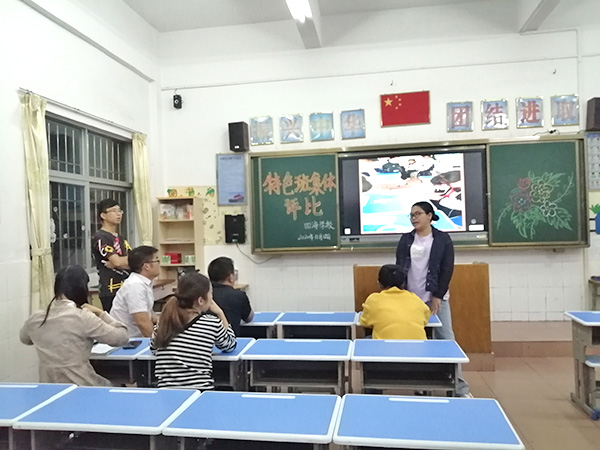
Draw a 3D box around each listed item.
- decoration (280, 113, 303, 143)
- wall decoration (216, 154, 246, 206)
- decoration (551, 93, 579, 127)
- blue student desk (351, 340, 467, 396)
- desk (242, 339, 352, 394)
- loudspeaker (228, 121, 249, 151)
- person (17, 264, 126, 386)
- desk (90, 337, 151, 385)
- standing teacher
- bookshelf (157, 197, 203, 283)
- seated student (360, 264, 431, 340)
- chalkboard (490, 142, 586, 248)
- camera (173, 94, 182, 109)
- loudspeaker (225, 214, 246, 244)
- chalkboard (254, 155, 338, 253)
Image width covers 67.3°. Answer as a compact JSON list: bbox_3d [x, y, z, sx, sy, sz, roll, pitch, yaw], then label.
[{"bbox_3d":[-0.106,-1.241,5.809,0.291,0.359,0.030,-2,0,8],"label":"decoration"},{"bbox_3d":[-0.913,-0.598,6.009,0.385,0.689,0.020,-2,0,9],"label":"wall decoration"},{"bbox_3d":[3.123,-1.345,5.307,0.300,0.355,0.030,-2,0,9],"label":"decoration"},{"bbox_3d":[0.609,1.049,2.529,0.600,0.710,0.385,-2,0,9],"label":"blue student desk"},{"bbox_3d":[0.008,1.071,2.771,0.640,0.644,0.420,-2,0,8],"label":"desk"},{"bbox_3d":[-0.776,-1.103,5.753,0.200,0.360,0.210,-2,0,9],"label":"loudspeaker"},{"bbox_3d":[-1.239,0.839,2.497,0.530,1.250,0.620,-2,0,9],"label":"person"},{"bbox_3d":[-1.198,1.109,2.797,0.600,0.710,0.385,-2,0,9],"label":"desk"},{"bbox_3d":[1.076,0.586,3.634,0.520,1.556,0.350,-2,0,35],"label":"standing teacher"},{"bbox_3d":[-1.543,0.551,5.900,0.490,1.800,0.280,-2,0,9],"label":"bookshelf"},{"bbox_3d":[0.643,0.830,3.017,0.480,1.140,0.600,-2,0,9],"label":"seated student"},{"bbox_3d":[2.782,-0.370,5.315,1.050,1.225,0.060,-2,0,9],"label":"chalkboard"},{"bbox_3d":[-1.625,-1.638,5.999,0.090,0.170,0.080,-2,0,9],"label":"camera"},{"bbox_3d":[-0.844,0.053,5.961,0.255,0.373,0.090,-2,0,9],"label":"loudspeaker"},{"bbox_3d":[-0.050,-0.283,5.752,1.080,1.225,0.060,-2,0,9],"label":"chalkboard"}]

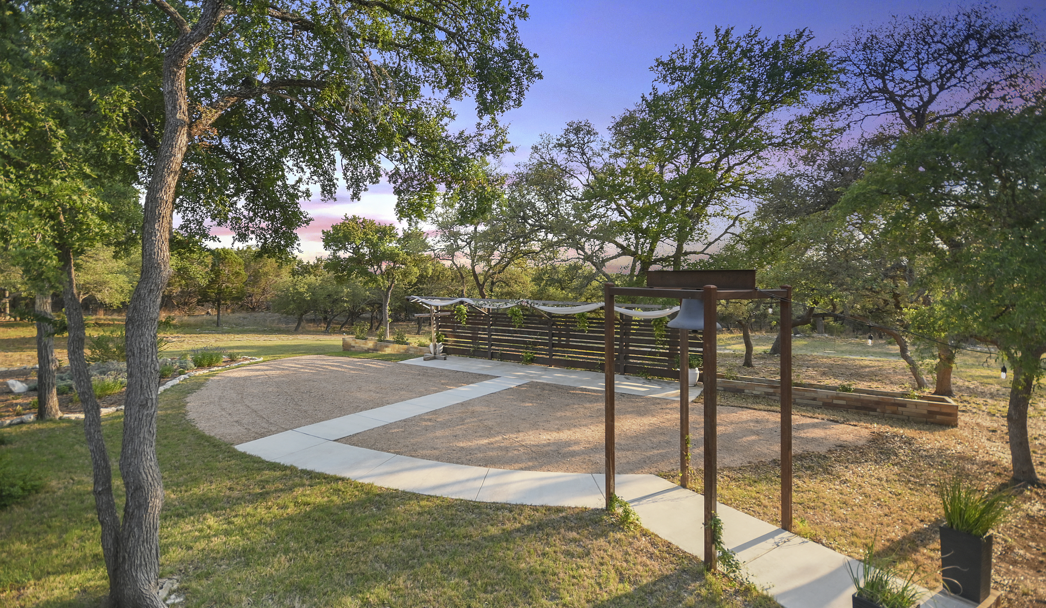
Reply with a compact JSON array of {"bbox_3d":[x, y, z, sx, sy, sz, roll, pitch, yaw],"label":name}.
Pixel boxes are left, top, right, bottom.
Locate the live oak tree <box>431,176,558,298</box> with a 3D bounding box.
[{"bbox_3d":[-1.230,-1.800,19.000,5.500,7.300,5.300,0,3,-4],"label":"live oak tree"}]

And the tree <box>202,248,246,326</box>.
[{"bbox_3d":[-19.200,-1.000,28.000,2.600,5.100,2.600,-2,3,-34],"label":"tree"}]

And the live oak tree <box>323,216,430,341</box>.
[{"bbox_3d":[-6.840,-1.200,20.200,4.600,5.700,4.500,-1,3,-19],"label":"live oak tree"}]

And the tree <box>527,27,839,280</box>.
[{"bbox_3d":[5.400,-3.200,15.000,9.500,10.700,8.300,1,3,20],"label":"tree"}]

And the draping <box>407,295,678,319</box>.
[{"bbox_3d":[0.217,0.060,12.950,8.900,0.450,0.400,1,3,25],"label":"draping"}]

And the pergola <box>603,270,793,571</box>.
[{"bbox_3d":[2.185,1.155,5.560,1.550,3.150,1.600,-2,3,-31],"label":"pergola"}]

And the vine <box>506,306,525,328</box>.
[{"bbox_3d":[-0.253,0.449,14.950,0.620,0.740,0.400,1,3,25],"label":"vine"}]

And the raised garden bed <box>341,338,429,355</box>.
[{"bbox_3d":[-5.150,1.620,17.400,4.100,0.500,0.900,1,3,13],"label":"raised garden bed"}]

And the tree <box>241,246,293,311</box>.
[{"bbox_3d":[-20.700,-1.900,35.000,3.800,5.300,3.800,-2,3,-31],"label":"tree"}]

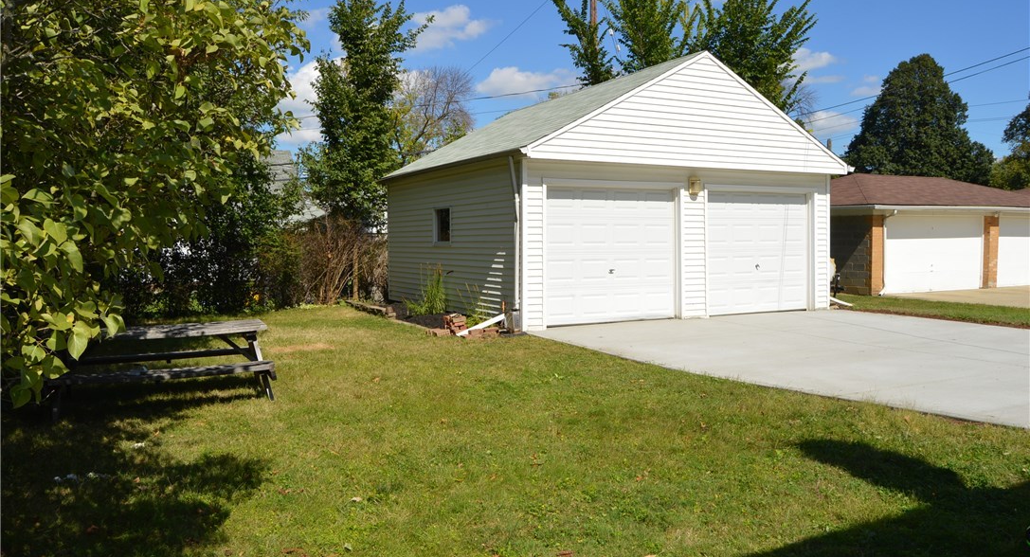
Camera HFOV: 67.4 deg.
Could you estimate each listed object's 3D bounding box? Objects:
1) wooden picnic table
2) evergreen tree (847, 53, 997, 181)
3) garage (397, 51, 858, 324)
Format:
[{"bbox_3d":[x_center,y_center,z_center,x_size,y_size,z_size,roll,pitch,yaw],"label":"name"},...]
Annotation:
[{"bbox_3d":[-3.397,0.835,7.526,1.830,0.730,1.500,-2,3,-25],"label":"wooden picnic table"},{"bbox_3d":[21.580,-6.374,41.283,8.160,11.080,8.000,1,3,27],"label":"evergreen tree"},{"bbox_3d":[1.531,-1.572,15.126,6.500,4.220,6.580,-2,3,-27],"label":"garage"}]

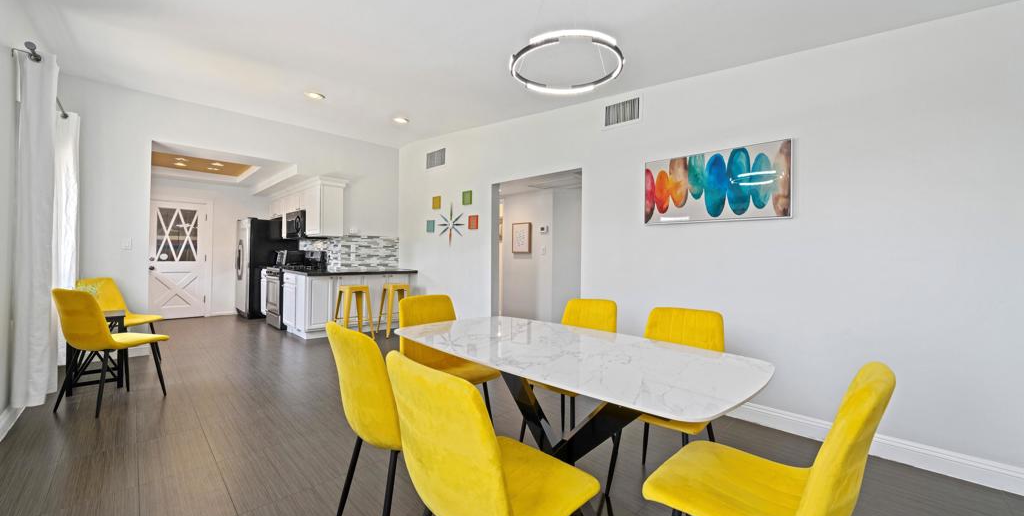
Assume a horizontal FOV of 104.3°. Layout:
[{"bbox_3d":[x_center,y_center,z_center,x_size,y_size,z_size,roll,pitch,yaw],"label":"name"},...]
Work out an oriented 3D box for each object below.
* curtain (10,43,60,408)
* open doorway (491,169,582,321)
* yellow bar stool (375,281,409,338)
[{"bbox_3d":[-3.216,-0.190,2.707,0.164,2.350,0.520,1,0,-44],"label":"curtain"},{"bbox_3d":[0.253,0.126,4.408,0.130,2.023,1.332,1,0,-44],"label":"open doorway"},{"bbox_3d":[-1.717,0.747,5.849,0.435,0.729,0.441,1,0,-44],"label":"yellow bar stool"}]

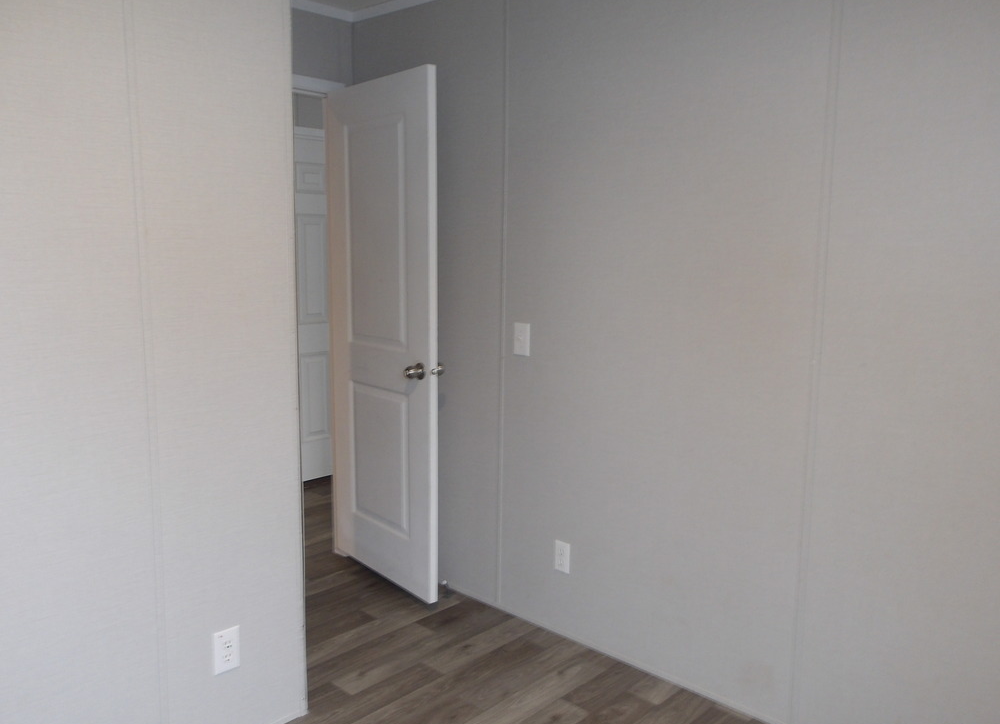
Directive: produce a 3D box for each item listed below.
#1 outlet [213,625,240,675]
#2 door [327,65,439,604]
[{"bbox_3d":[-0.766,0.814,2.196,0.008,0.123,0.079,8,11,41],"label":"outlet"},{"bbox_3d":[-0.495,-0.096,3.242,0.038,2.063,0.710,-7,11,-41],"label":"door"}]

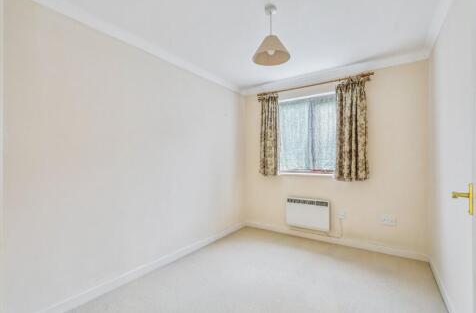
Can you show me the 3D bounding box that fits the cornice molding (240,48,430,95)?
[{"bbox_3d":[1.091,-1.111,2.962,2.367,0.094,0.090,-1,-1,34],"label":"cornice molding"}]

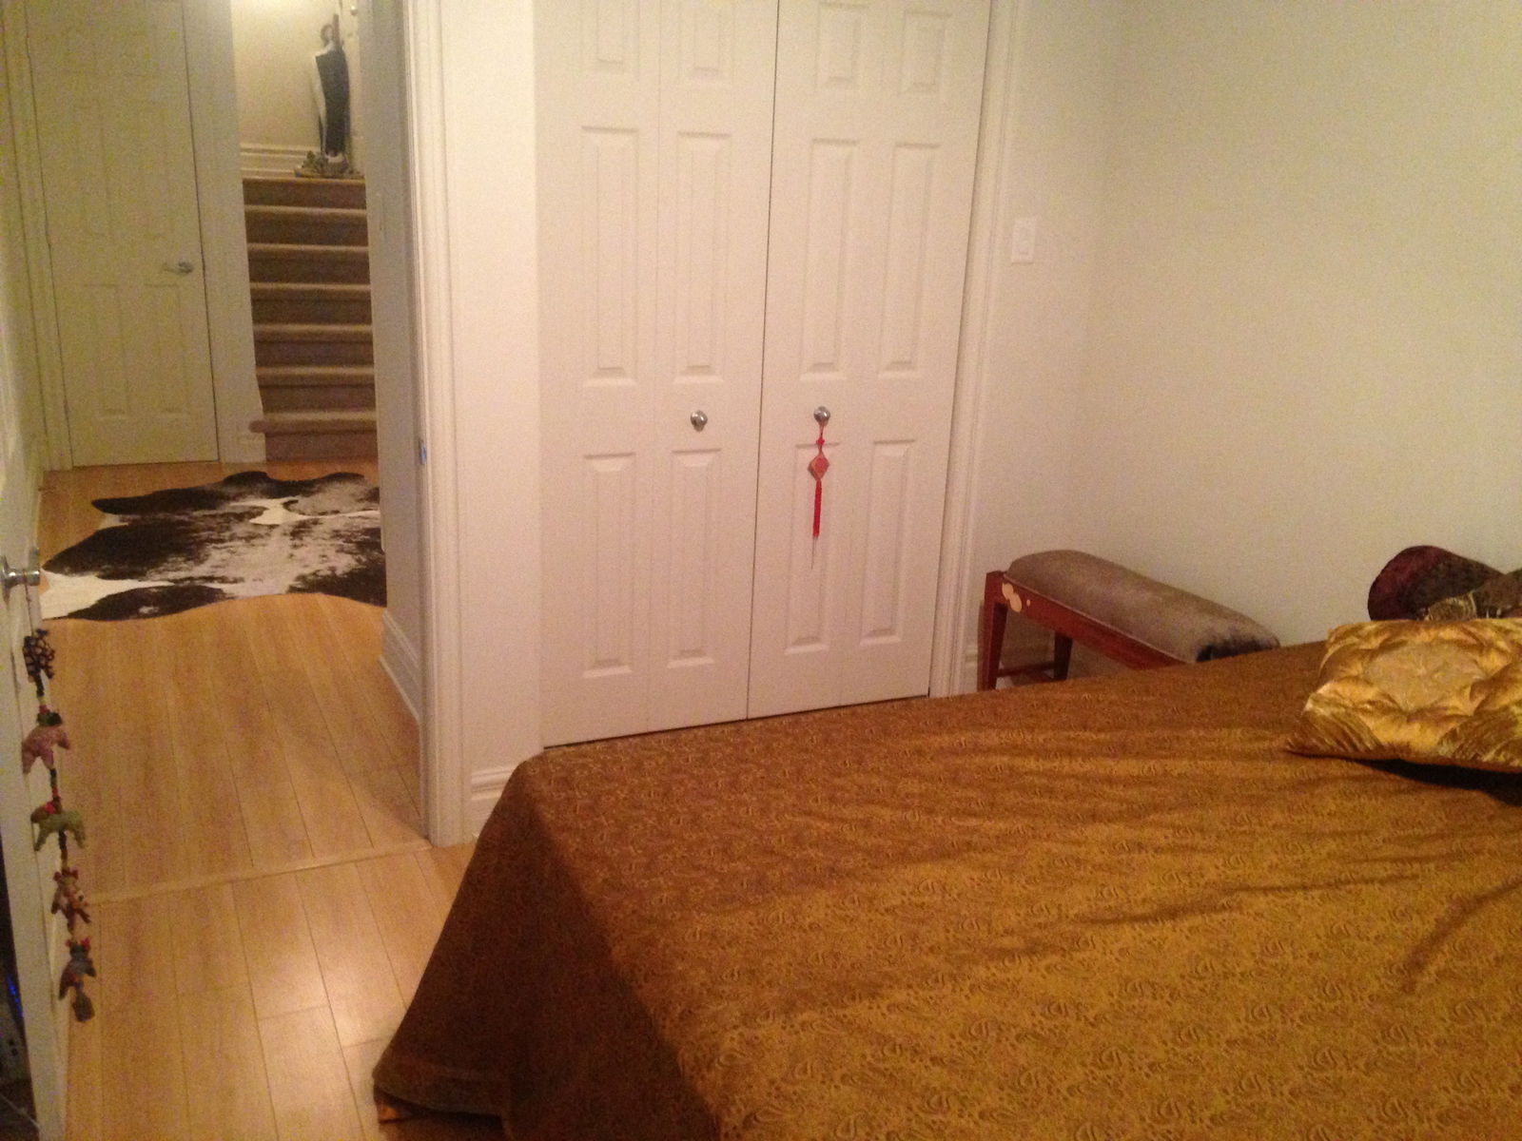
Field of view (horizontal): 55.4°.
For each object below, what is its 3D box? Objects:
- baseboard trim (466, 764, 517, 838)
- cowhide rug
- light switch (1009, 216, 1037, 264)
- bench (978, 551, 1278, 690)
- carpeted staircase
[{"bbox_3d":[-0.605,0.539,3.411,0.175,0.172,0.018,-5,19,-23],"label":"baseboard trim"},{"bbox_3d":[-1.960,-0.142,5.731,1.630,0.012,2.270,-5,19,-23],"label":"cowhide rug"},{"bbox_3d":[0.737,-0.920,4.048,0.074,0.118,0.010,-5,19,-23],"label":"light switch"},{"bbox_3d":[0.986,0.267,3.970,0.305,0.492,0.870,-7,19,-28],"label":"bench"},{"bbox_3d":[-2.283,-1.374,7.593,0.930,1.255,1.670,-5,19,-23],"label":"carpeted staircase"}]

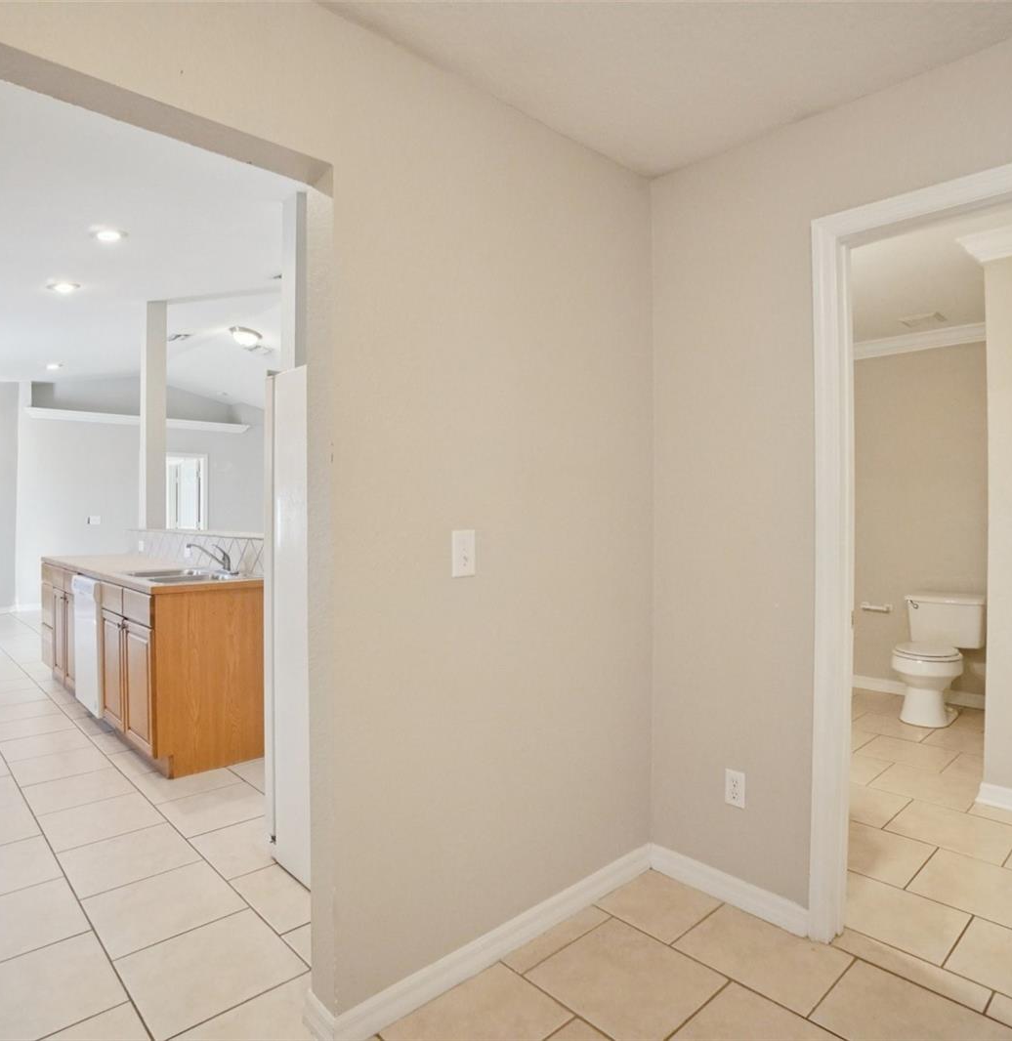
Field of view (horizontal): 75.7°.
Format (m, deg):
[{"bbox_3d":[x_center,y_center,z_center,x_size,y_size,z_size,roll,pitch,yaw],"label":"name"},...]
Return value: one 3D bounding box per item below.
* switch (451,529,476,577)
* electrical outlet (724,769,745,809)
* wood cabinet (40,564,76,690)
[{"bbox_3d":[-0.112,0.089,1.742,0.074,0.120,0.013,0,0,-43],"label":"switch"},{"bbox_3d":[0.726,0.849,2.058,0.010,0.114,0.070,0,0,-44],"label":"electrical outlet"},{"bbox_3d":[-3.035,0.788,4.936,0.620,0.880,1.210,0,0,-44],"label":"wood cabinet"}]

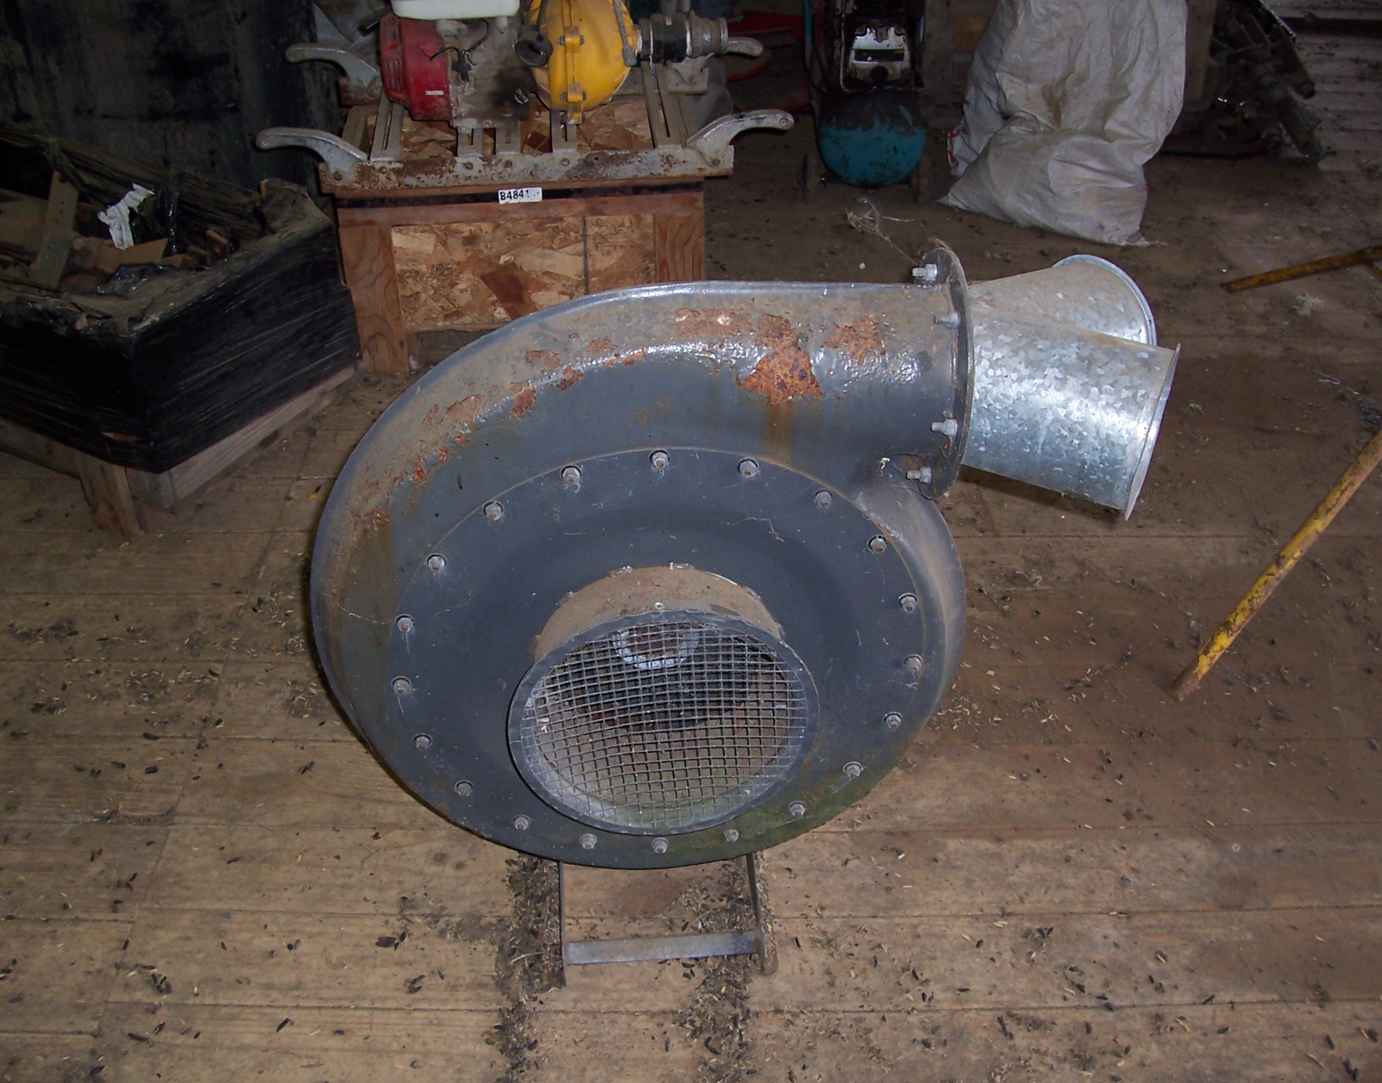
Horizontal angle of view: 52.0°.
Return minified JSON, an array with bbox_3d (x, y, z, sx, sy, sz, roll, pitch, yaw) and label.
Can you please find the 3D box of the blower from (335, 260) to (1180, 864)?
[{"bbox_3d":[0.031,0.047,1.475,0.837,0.744,0.348,-3,37,-4],"label":"blower"}]

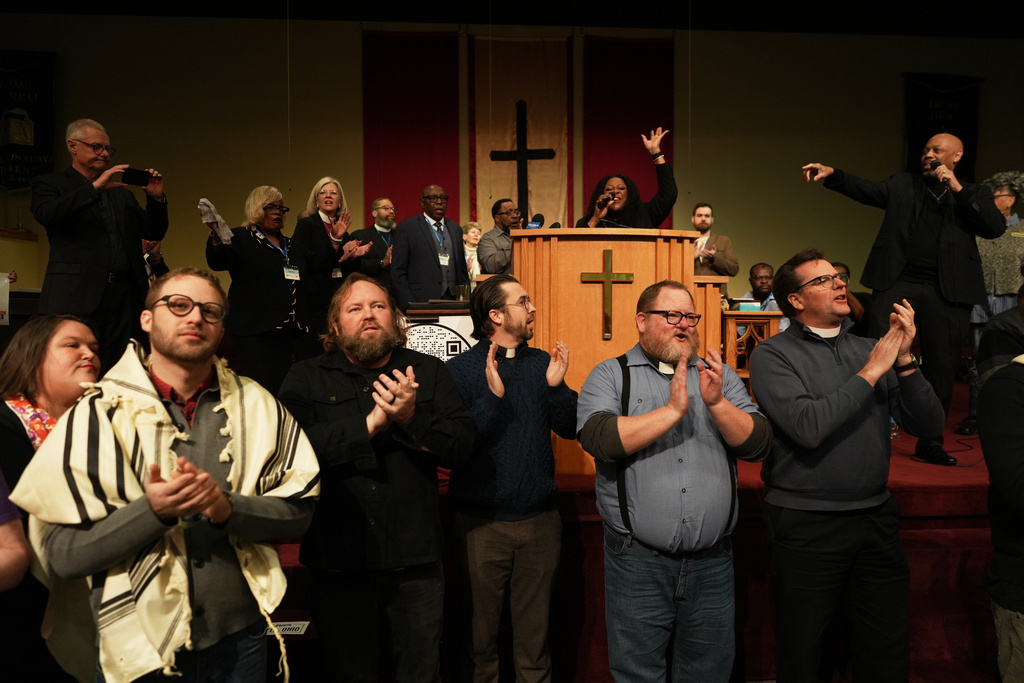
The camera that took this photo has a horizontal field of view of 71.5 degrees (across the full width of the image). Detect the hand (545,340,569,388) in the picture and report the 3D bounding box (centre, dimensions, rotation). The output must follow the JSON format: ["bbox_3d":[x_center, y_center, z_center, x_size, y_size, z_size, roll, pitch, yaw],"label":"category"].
[{"bbox_3d":[0.155,0.075,2.420,0.075,0.170,0.090,5,8,-26],"label":"hand"}]

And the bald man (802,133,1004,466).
[{"bbox_3d":[2.122,-0.224,3.895,0.980,1.832,0.560,1,2,33],"label":"bald man"}]

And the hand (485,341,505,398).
[{"bbox_3d":[-0.058,0.093,2.360,0.065,0.190,0.090,-8,3,5],"label":"hand"}]

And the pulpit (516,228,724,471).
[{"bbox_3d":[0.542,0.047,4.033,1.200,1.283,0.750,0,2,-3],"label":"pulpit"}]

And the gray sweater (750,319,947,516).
[{"bbox_3d":[1.136,0.249,2.430,0.570,0.630,0.420,-1,2,-12],"label":"gray sweater"}]

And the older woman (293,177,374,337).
[{"bbox_3d":[-1.154,-0.191,4.546,0.520,1.728,0.420,-1,2,-25],"label":"older woman"}]

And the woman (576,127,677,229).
[{"bbox_3d":[0.709,-0.331,4.442,0.620,2.014,0.450,0,2,4],"label":"woman"}]

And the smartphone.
[{"bbox_3d":[-1.824,-0.796,3.450,0.142,0.070,0.010,-2,10,-45],"label":"smartphone"}]

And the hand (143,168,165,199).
[{"bbox_3d":[-1.737,-0.762,3.450,0.100,0.165,0.090,0,2,10],"label":"hand"}]

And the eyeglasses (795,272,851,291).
[{"bbox_3d":[1.055,-0.187,2.438,0.145,0.045,0.140,-1,-14,-28],"label":"eyeglasses"}]

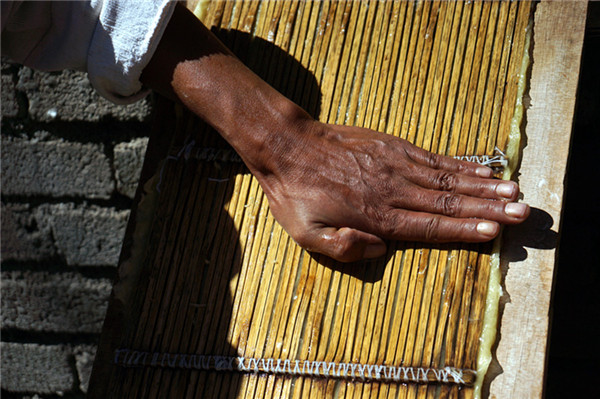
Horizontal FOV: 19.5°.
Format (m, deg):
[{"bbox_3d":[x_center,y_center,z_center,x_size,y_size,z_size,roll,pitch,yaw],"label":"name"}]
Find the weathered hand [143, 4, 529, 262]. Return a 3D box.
[{"bbox_3d":[0.018,-0.027,1.220,0.282,0.090,0.113,23,67,9],"label":"weathered hand"}]

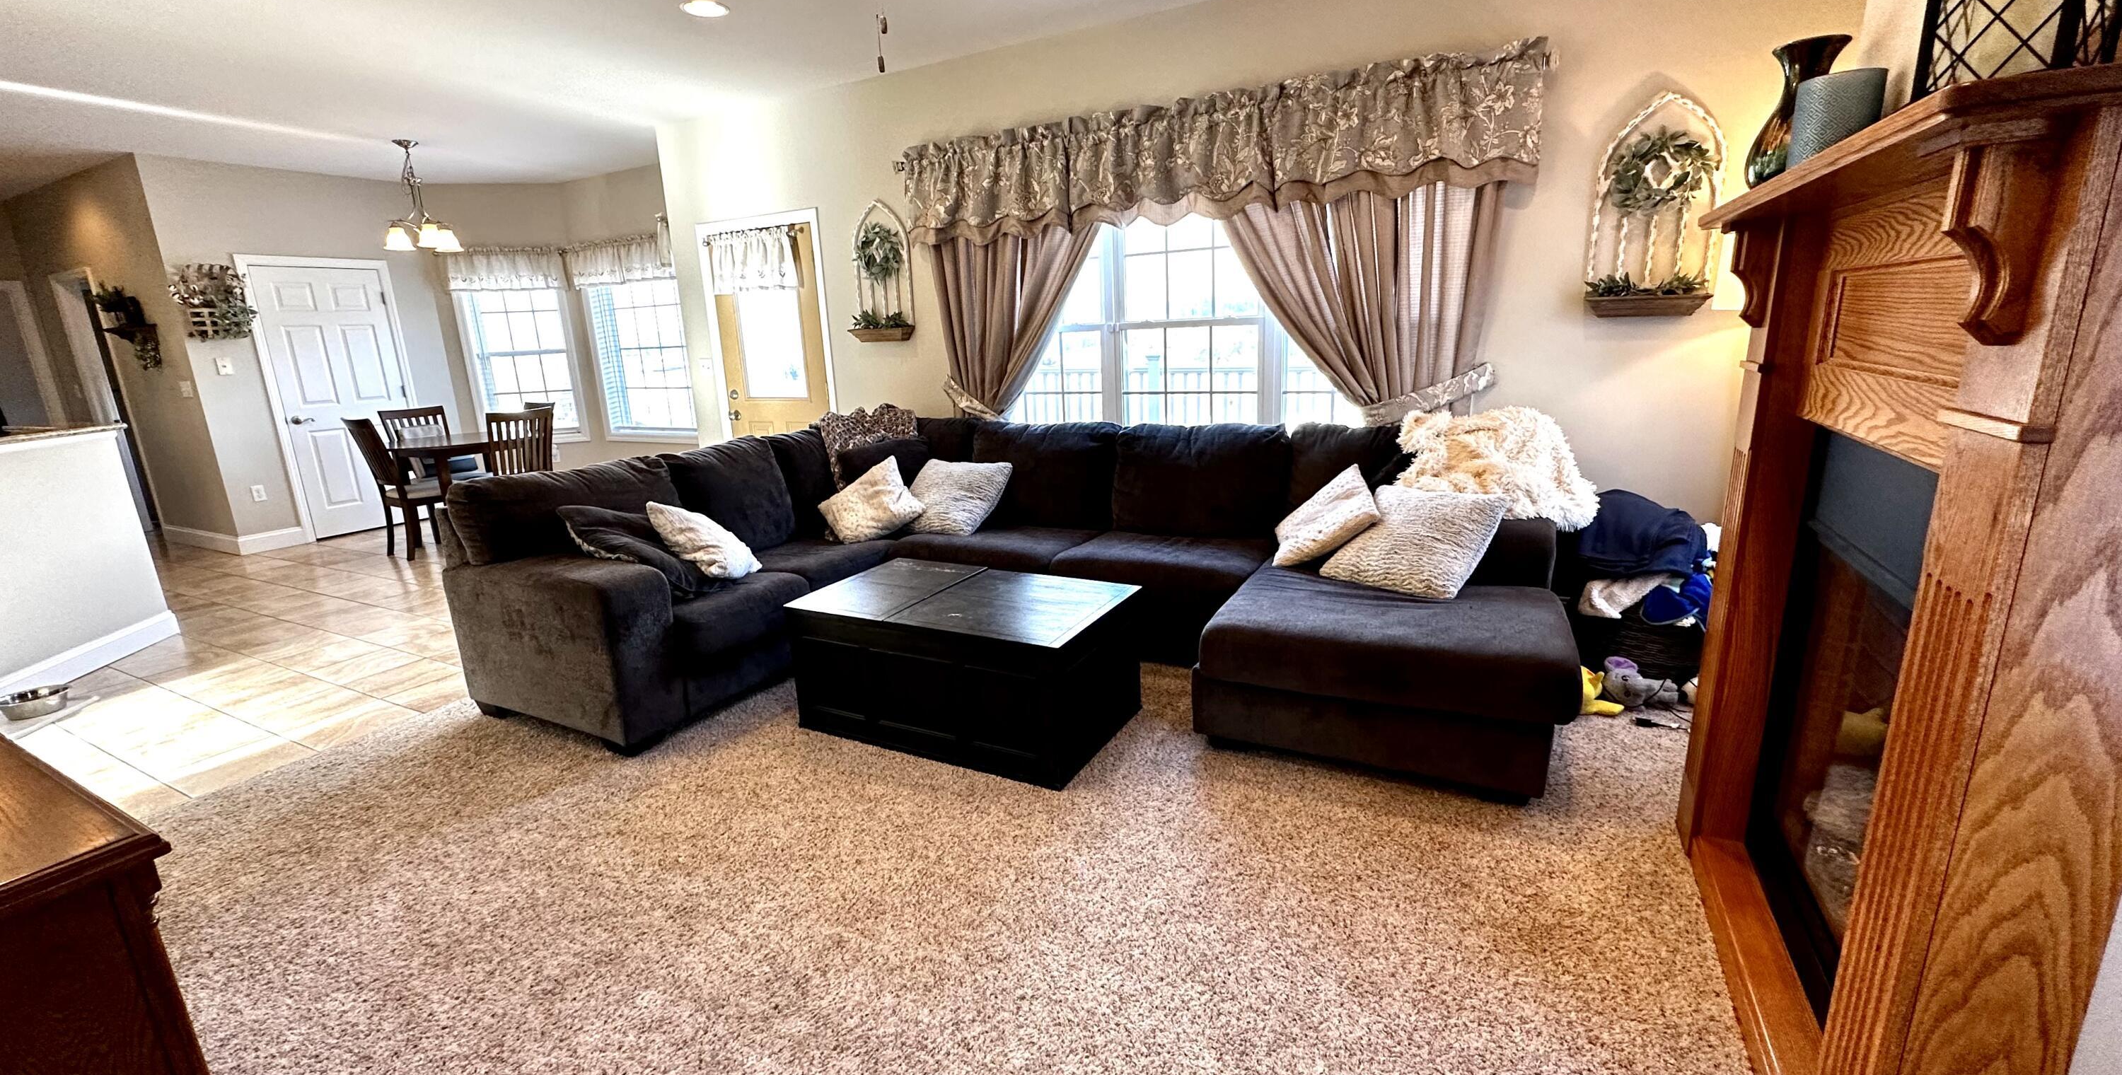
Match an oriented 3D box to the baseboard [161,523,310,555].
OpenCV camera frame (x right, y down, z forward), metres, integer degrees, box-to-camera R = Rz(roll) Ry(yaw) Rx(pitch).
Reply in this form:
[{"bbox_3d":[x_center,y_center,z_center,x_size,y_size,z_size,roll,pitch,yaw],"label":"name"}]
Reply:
[{"bbox_3d":[-6.500,-0.025,6.746,1.380,0.129,0.397,5,15,28],"label":"baseboard"}]

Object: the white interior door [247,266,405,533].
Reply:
[{"bbox_3d":[-5.633,-1.060,6.792,0.070,2.036,0.834,5,15,28],"label":"white interior door"}]

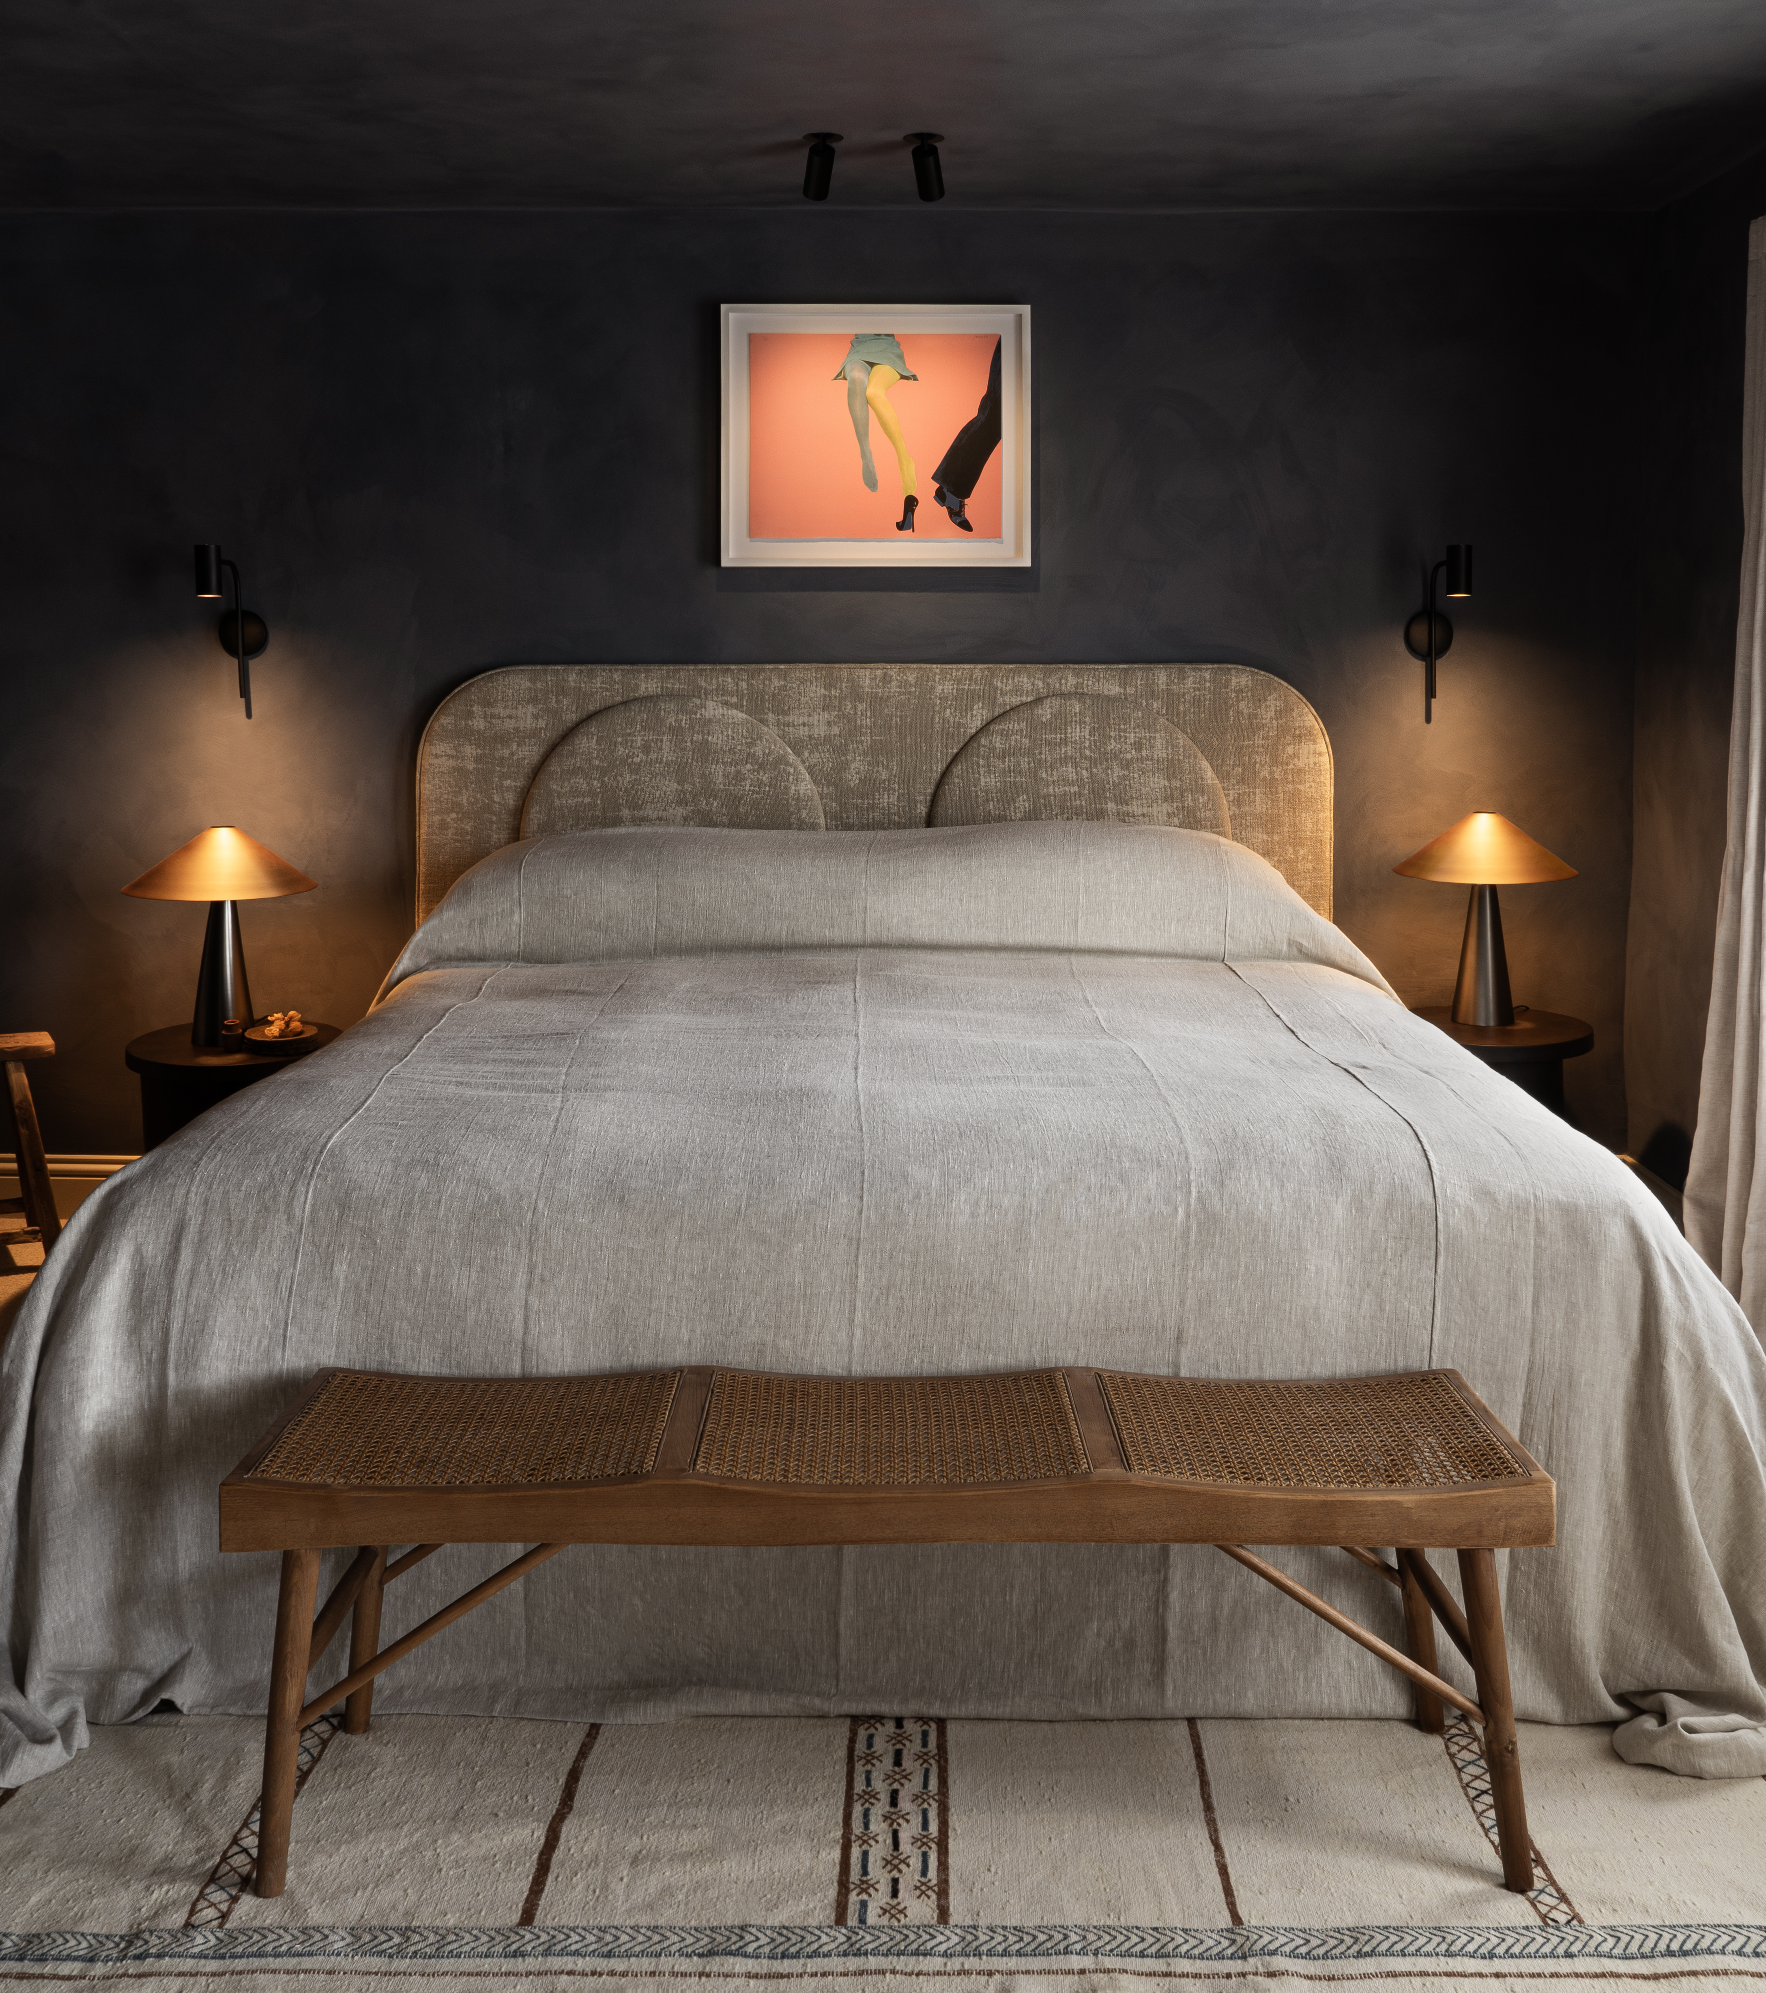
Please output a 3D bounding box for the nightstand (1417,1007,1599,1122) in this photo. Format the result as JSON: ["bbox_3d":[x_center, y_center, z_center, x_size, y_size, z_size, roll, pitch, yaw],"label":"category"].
[{"bbox_3d":[1.295,0.313,4.300,0.480,0.490,0.480,0,6,0],"label":"nightstand"}]

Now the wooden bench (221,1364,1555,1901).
[{"bbox_3d":[0.009,0.688,2.220,1.360,0.425,0.360,0,6,0],"label":"wooden bench"}]

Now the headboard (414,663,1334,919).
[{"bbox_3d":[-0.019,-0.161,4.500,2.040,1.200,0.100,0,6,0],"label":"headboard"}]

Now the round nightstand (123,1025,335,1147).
[{"bbox_3d":[-1.314,0.344,4.100,0.480,0.490,0.480,0,6,0],"label":"round nightstand"}]

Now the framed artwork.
[{"bbox_3d":[-0.012,-1.259,4.480,0.700,0.590,0.040,0,6,0],"label":"framed artwork"}]

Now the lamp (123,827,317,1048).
[{"bbox_3d":[-1.345,-0.123,4.050,0.400,0.445,0.400,0,6,0],"label":"lamp"}]

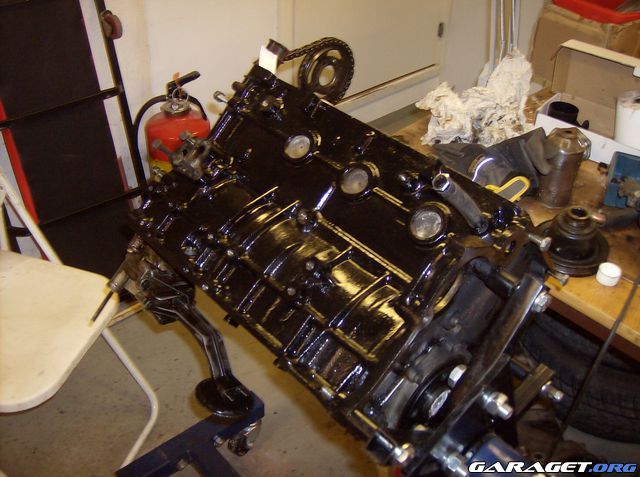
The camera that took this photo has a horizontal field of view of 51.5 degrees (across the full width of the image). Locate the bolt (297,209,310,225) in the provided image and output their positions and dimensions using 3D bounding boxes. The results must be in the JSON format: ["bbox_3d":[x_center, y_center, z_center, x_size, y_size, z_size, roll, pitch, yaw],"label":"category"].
[{"bbox_3d":[-0.016,-0.021,0.630,0.012,0.013,0.013,33,2,-42],"label":"bolt"}]

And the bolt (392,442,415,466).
[{"bbox_3d":[0.065,0.169,0.520,0.017,0.017,0.013,-19,34,-27],"label":"bolt"}]

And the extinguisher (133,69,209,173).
[{"bbox_3d":[-0.408,-0.207,1.925,0.205,0.550,0.180,-18,38,-27],"label":"extinguisher"}]

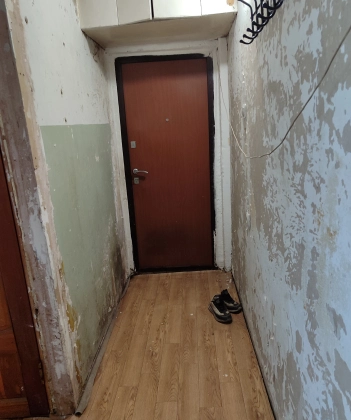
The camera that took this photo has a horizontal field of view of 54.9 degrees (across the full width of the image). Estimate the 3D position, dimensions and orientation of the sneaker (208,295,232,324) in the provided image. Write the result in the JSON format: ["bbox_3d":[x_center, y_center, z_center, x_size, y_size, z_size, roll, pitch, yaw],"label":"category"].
[{"bbox_3d":[0.343,0.756,2.606,0.097,0.105,0.268,-8,15,-17],"label":"sneaker"}]

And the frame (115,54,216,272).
[{"bbox_3d":[-0.055,-0.365,3.212,0.835,2.030,0.100,-2,14,3],"label":"frame"}]

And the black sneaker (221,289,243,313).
[{"bbox_3d":[0.438,0.724,2.714,0.097,0.105,0.268,-10,15,-25],"label":"black sneaker"}]

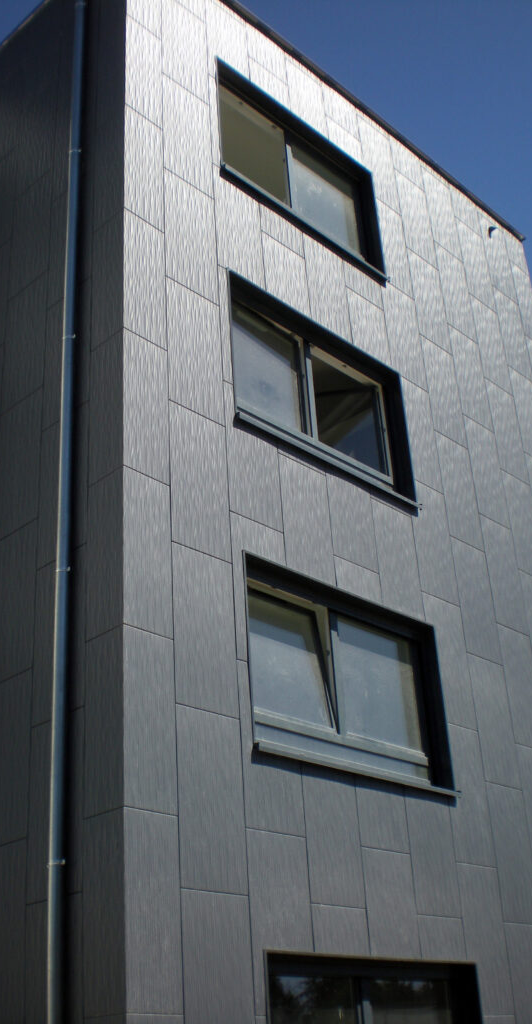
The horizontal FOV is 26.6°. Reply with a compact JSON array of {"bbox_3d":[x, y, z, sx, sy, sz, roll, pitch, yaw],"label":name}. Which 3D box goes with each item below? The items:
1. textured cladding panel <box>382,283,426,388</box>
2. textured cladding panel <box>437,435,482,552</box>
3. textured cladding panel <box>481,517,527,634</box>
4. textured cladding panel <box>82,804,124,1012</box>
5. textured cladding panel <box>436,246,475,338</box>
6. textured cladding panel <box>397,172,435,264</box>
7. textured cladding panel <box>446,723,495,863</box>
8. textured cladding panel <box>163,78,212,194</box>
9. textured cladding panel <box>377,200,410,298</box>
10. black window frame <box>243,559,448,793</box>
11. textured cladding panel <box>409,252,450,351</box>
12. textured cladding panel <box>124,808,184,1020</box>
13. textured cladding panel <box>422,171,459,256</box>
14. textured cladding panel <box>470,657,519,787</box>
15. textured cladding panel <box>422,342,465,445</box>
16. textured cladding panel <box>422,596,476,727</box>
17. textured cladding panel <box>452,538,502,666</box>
[{"bbox_3d":[1.449,-1.877,11.903,0.020,1.205,0.601,-27,-35,37],"label":"textured cladding panel"},{"bbox_3d":[1.967,-0.205,11.511,0.020,1.200,0.607,-26,-34,37],"label":"textured cladding panel"},{"bbox_3d":[2.440,0.649,11.485,0.020,1.205,0.600,-27,-35,37],"label":"textured cladding panel"},{"bbox_3d":[-0.981,2.427,6.833,0.422,1.200,0.020,-26,-34,37],"label":"textured cladding panel"},{"bbox_3d":[2.234,-2.581,13.247,0.020,1.214,0.602,-27,-35,37],"label":"textured cladding panel"},{"bbox_3d":[1.760,-3.427,13.188,0.020,1.199,0.601,-27,-35,37],"label":"textured cladding panel"},{"bbox_3d":[1.726,2.432,9.697,0.030,1.206,0.605,-26,-35,37],"label":"textured cladding panel"},{"bbox_3d":[-0.719,-3.430,10.266,0.030,1.206,0.605,-26,-35,37],"label":"textured cladding panel"},{"bbox_3d":[1.422,-2.923,12.398,0.020,1.205,0.485,-27,-35,37],"label":"textured cladding panel"},{"bbox_3d":[0.632,1.387,9.196,0.250,1.518,2.444,-26,-35,37],"label":"black window frame"},{"bbox_3d":[1.832,-2.356,12.545,0.020,1.205,0.600,-27,-35,37],"label":"textured cladding panel"},{"bbox_3d":[-0.692,2.415,6.838,0.020,1.181,0.443,-27,-35,37],"label":"textured cladding panel"},{"bbox_3d":[2.156,-3.630,13.727,0.020,1.200,0.604,-26,-34,37],"label":"textured cladding panel"},{"bbox_3d":[2.111,1.941,10.336,0.020,1.205,0.600,-27,-35,37],"label":"textured cladding panel"},{"bbox_3d":[1.915,-1.296,12.140,0.030,1.206,0.605,-26,-35,37],"label":"textured cladding panel"},{"bbox_3d":[1.667,1.367,10.229,0.020,1.214,0.602,-27,-35,37],"label":"textured cladding panel"},{"bbox_3d":[2.050,0.871,10.972,0.020,1.214,0.602,-27,-35,37],"label":"textured cladding panel"}]

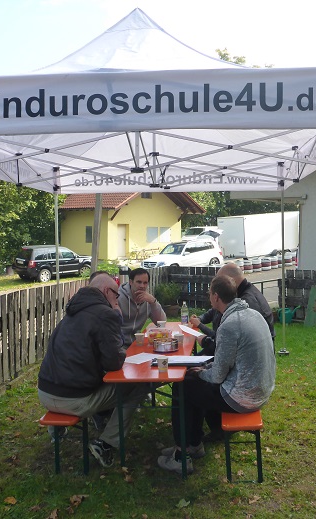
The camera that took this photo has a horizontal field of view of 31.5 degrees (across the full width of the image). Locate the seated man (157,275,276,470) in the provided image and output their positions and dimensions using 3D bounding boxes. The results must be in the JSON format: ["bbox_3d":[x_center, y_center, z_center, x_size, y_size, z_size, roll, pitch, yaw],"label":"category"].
[{"bbox_3d":[0.420,0.791,3.917,0.820,1.360,0.580,1,3,21],"label":"seated man"}]

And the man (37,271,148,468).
[{"bbox_3d":[-0.470,0.785,3.956,0.780,1.370,0.580,-1,3,-18],"label":"man"}]

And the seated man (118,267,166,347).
[{"bbox_3d":[-0.260,0.745,5.136,0.580,1.350,0.740,-2,3,-37],"label":"seated man"}]

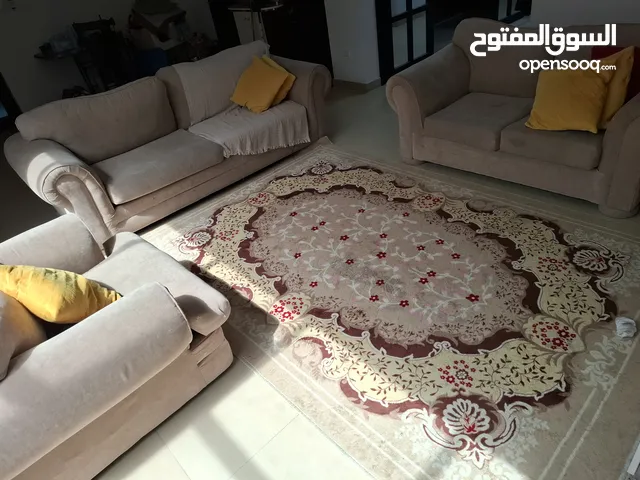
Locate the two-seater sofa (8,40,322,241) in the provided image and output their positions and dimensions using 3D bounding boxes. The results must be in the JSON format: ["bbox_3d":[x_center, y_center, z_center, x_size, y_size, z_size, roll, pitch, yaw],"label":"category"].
[{"bbox_3d":[-1.026,-0.869,3.342,2.308,0.794,0.933,-34,42,-31],"label":"two-seater sofa"}]

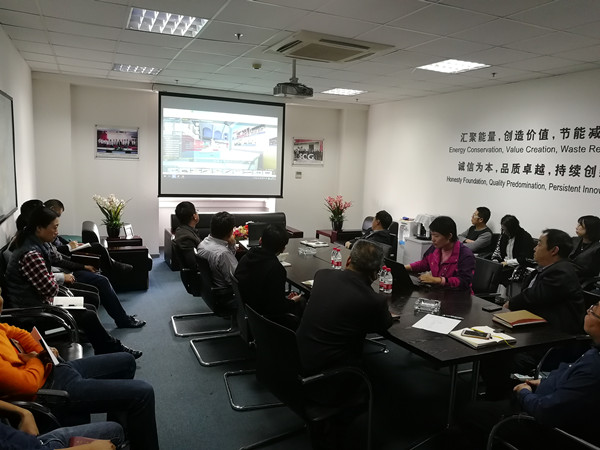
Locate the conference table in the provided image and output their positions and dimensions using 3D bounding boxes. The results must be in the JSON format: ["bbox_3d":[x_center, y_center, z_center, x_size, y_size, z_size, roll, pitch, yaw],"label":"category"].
[{"bbox_3d":[0.391,0.755,3.712,1.000,0.755,3.150,-1,9,-25],"label":"conference table"}]

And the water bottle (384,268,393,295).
[{"bbox_3d":[0.651,0.396,3.388,0.062,0.196,0.062,-1,9,-24],"label":"water bottle"}]

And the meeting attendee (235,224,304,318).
[{"bbox_3d":[-0.123,0.593,3.502,0.750,1.210,0.550,-1,8,-19],"label":"meeting attendee"}]

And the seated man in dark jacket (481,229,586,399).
[{"bbox_3d":[1.544,0.667,3.221,0.820,1.270,0.580,3,8,5],"label":"seated man in dark jacket"}]

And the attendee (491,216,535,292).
[{"bbox_3d":[2.329,0.451,5.256,0.730,1.090,0.480,-1,9,-25],"label":"attendee"}]

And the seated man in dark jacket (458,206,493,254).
[{"bbox_3d":[2.026,0.332,5.842,0.800,1.140,0.500,-1,8,-22],"label":"seated man in dark jacket"}]

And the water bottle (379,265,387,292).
[{"bbox_3d":[0.584,0.356,3.211,0.063,0.190,0.063,-1,9,-25],"label":"water bottle"}]

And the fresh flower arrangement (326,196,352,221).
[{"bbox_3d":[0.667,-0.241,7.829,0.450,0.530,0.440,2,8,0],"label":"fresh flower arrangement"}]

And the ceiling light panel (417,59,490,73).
[{"bbox_3d":[1.640,-1.717,5.028,0.600,0.070,0.600,-1,9,-24],"label":"ceiling light panel"}]

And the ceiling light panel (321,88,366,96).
[{"bbox_3d":[0.647,-2.057,7.196,0.600,0.060,0.600,-1,9,-25],"label":"ceiling light panel"}]

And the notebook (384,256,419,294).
[{"bbox_3d":[0.808,0.338,3.370,0.310,0.200,0.320,0,8,-15],"label":"notebook"}]

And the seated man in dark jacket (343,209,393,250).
[{"bbox_3d":[0.708,0.404,5.196,0.900,1.180,0.580,2,8,0],"label":"seated man in dark jacket"}]

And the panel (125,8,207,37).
[{"bbox_3d":[-1.085,-1.653,3.810,0.600,0.070,0.600,-1,9,-24],"label":"panel"}]

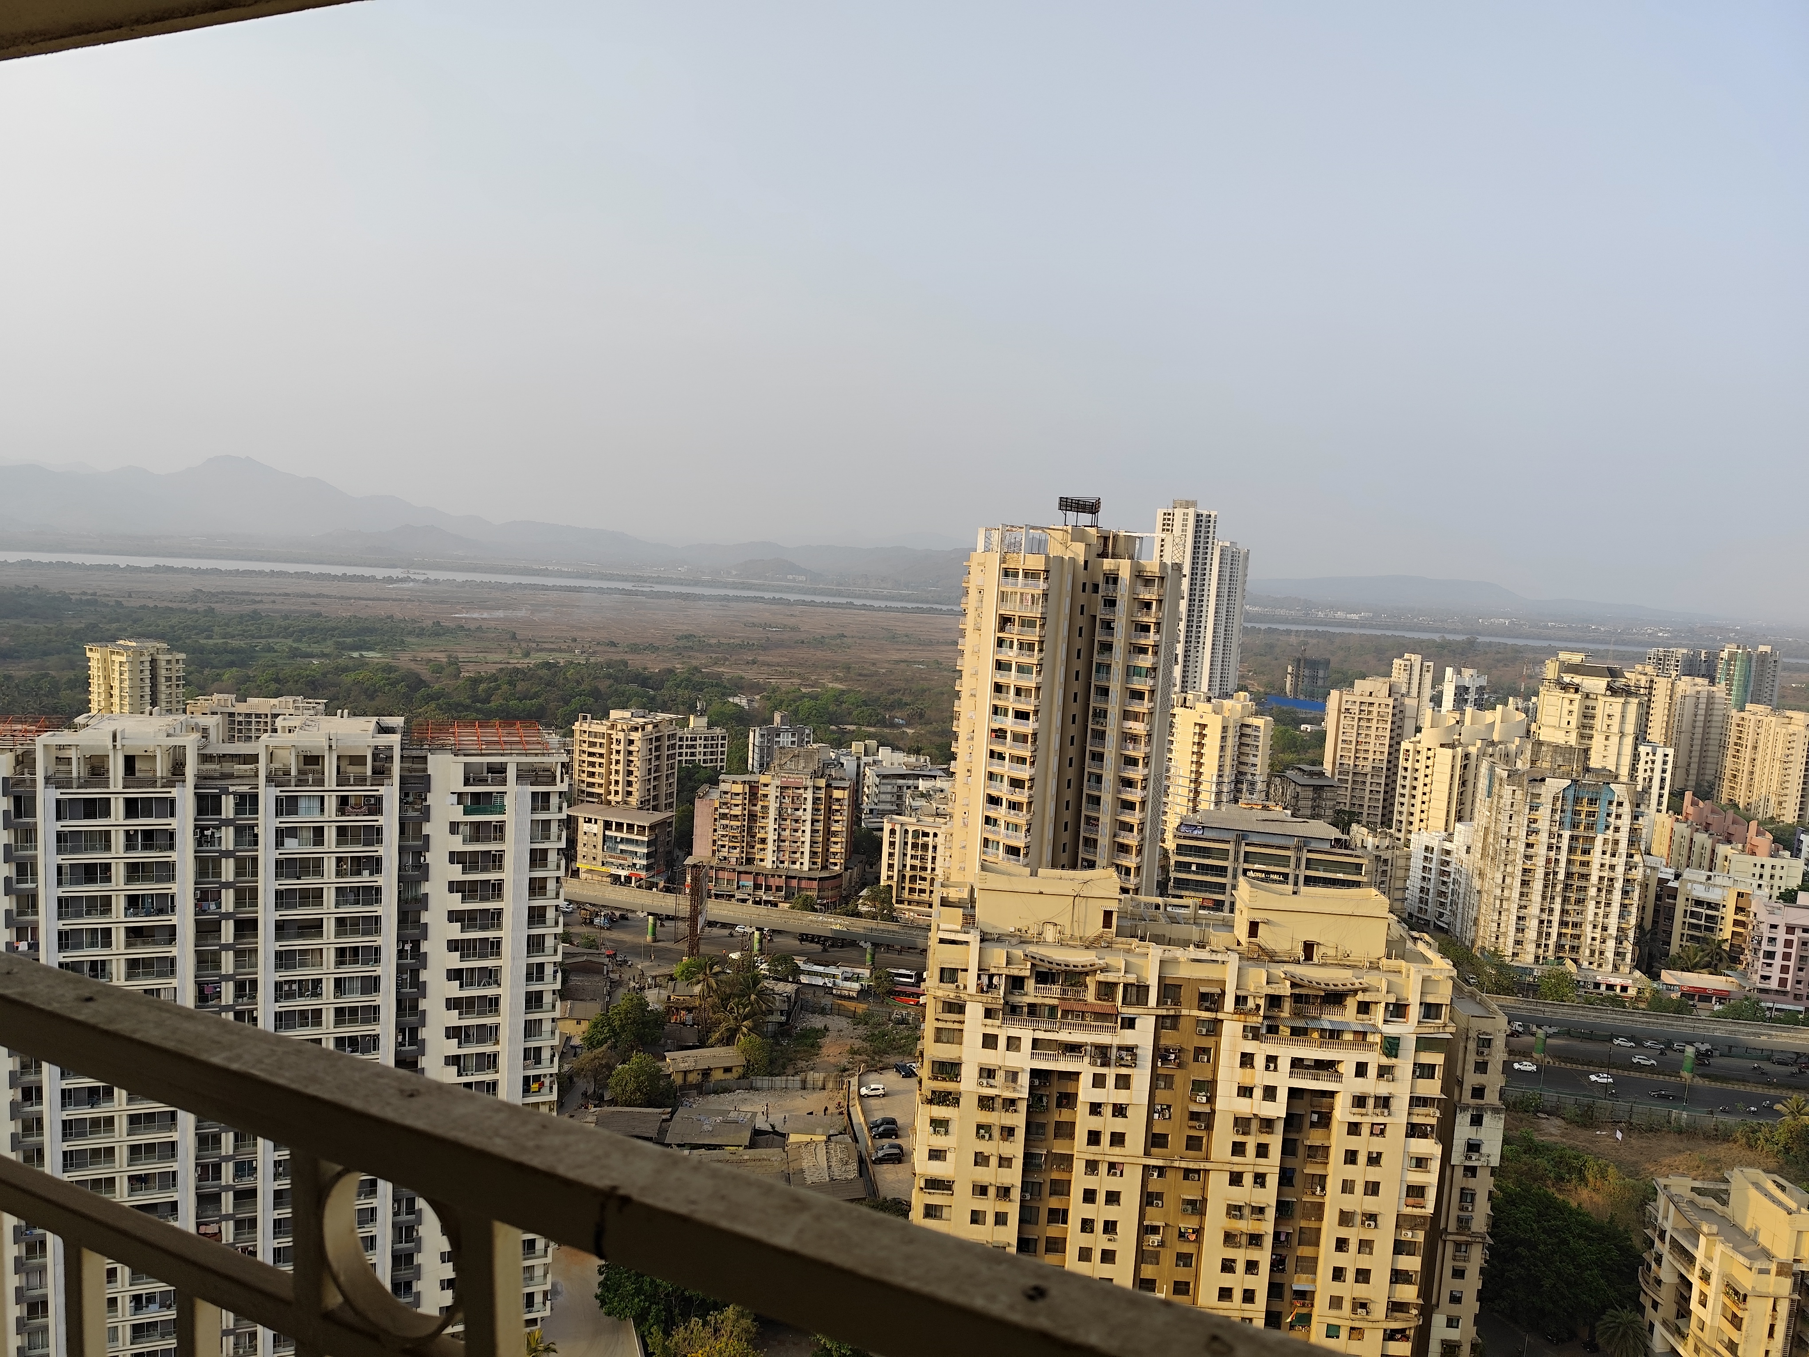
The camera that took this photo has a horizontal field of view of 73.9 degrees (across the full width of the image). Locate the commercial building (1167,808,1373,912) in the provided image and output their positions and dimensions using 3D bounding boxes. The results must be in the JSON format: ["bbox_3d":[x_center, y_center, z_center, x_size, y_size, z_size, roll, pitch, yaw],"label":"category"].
[{"bbox_3d":[87.470,48.110,289.850,45.000,31.000,24.000,5,6,12],"label":"commercial building"}]

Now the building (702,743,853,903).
[{"bbox_3d":[-34.840,39.340,323.290,39.500,38.500,22.000,4,6,6],"label":"building"}]

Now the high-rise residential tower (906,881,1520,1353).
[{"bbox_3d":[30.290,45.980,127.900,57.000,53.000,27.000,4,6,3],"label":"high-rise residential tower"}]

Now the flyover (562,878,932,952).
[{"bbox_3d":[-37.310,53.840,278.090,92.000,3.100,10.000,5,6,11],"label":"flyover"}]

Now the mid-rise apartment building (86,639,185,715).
[{"bbox_3d":[-270.890,9.890,424.370,25.700,47.000,18.500,7,7,28],"label":"mid-rise apartment building"}]

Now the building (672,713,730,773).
[{"bbox_3d":[-83.450,26.610,472.440,24.000,26.000,15.000,0,7,-30],"label":"building"}]

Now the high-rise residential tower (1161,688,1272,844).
[{"bbox_3d":[97.410,31.900,378.000,22.000,49.500,30.000,-3,9,-45],"label":"high-rise residential tower"}]

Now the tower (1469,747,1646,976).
[{"bbox_3d":[160.810,44.520,298.440,33.000,53.000,20.500,4,6,7],"label":"tower"}]

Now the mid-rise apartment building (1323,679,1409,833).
[{"bbox_3d":[173.130,26.950,452.370,30.500,52.500,21.000,5,6,18],"label":"mid-rise apartment building"}]

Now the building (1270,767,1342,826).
[{"bbox_3d":[126.590,42.200,385.330,15.500,29.000,18.000,3,6,-5],"label":"building"}]

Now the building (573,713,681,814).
[{"bbox_3d":[-80.670,28.950,349.880,21.500,38.000,18.000,6,7,22],"label":"building"}]

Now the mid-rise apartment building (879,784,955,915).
[{"bbox_3d":[4.000,46.510,318.280,18.300,30.000,16.000,5,6,14],"label":"mid-rise apartment building"}]

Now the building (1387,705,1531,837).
[{"bbox_3d":[180.590,37.560,392.700,40.000,53.000,18.500,0,7,-32],"label":"building"}]

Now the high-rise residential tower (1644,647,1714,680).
[{"bbox_3d":[485.430,12.090,757.300,33.000,62.000,21.500,0,7,-27],"label":"high-rise residential tower"}]

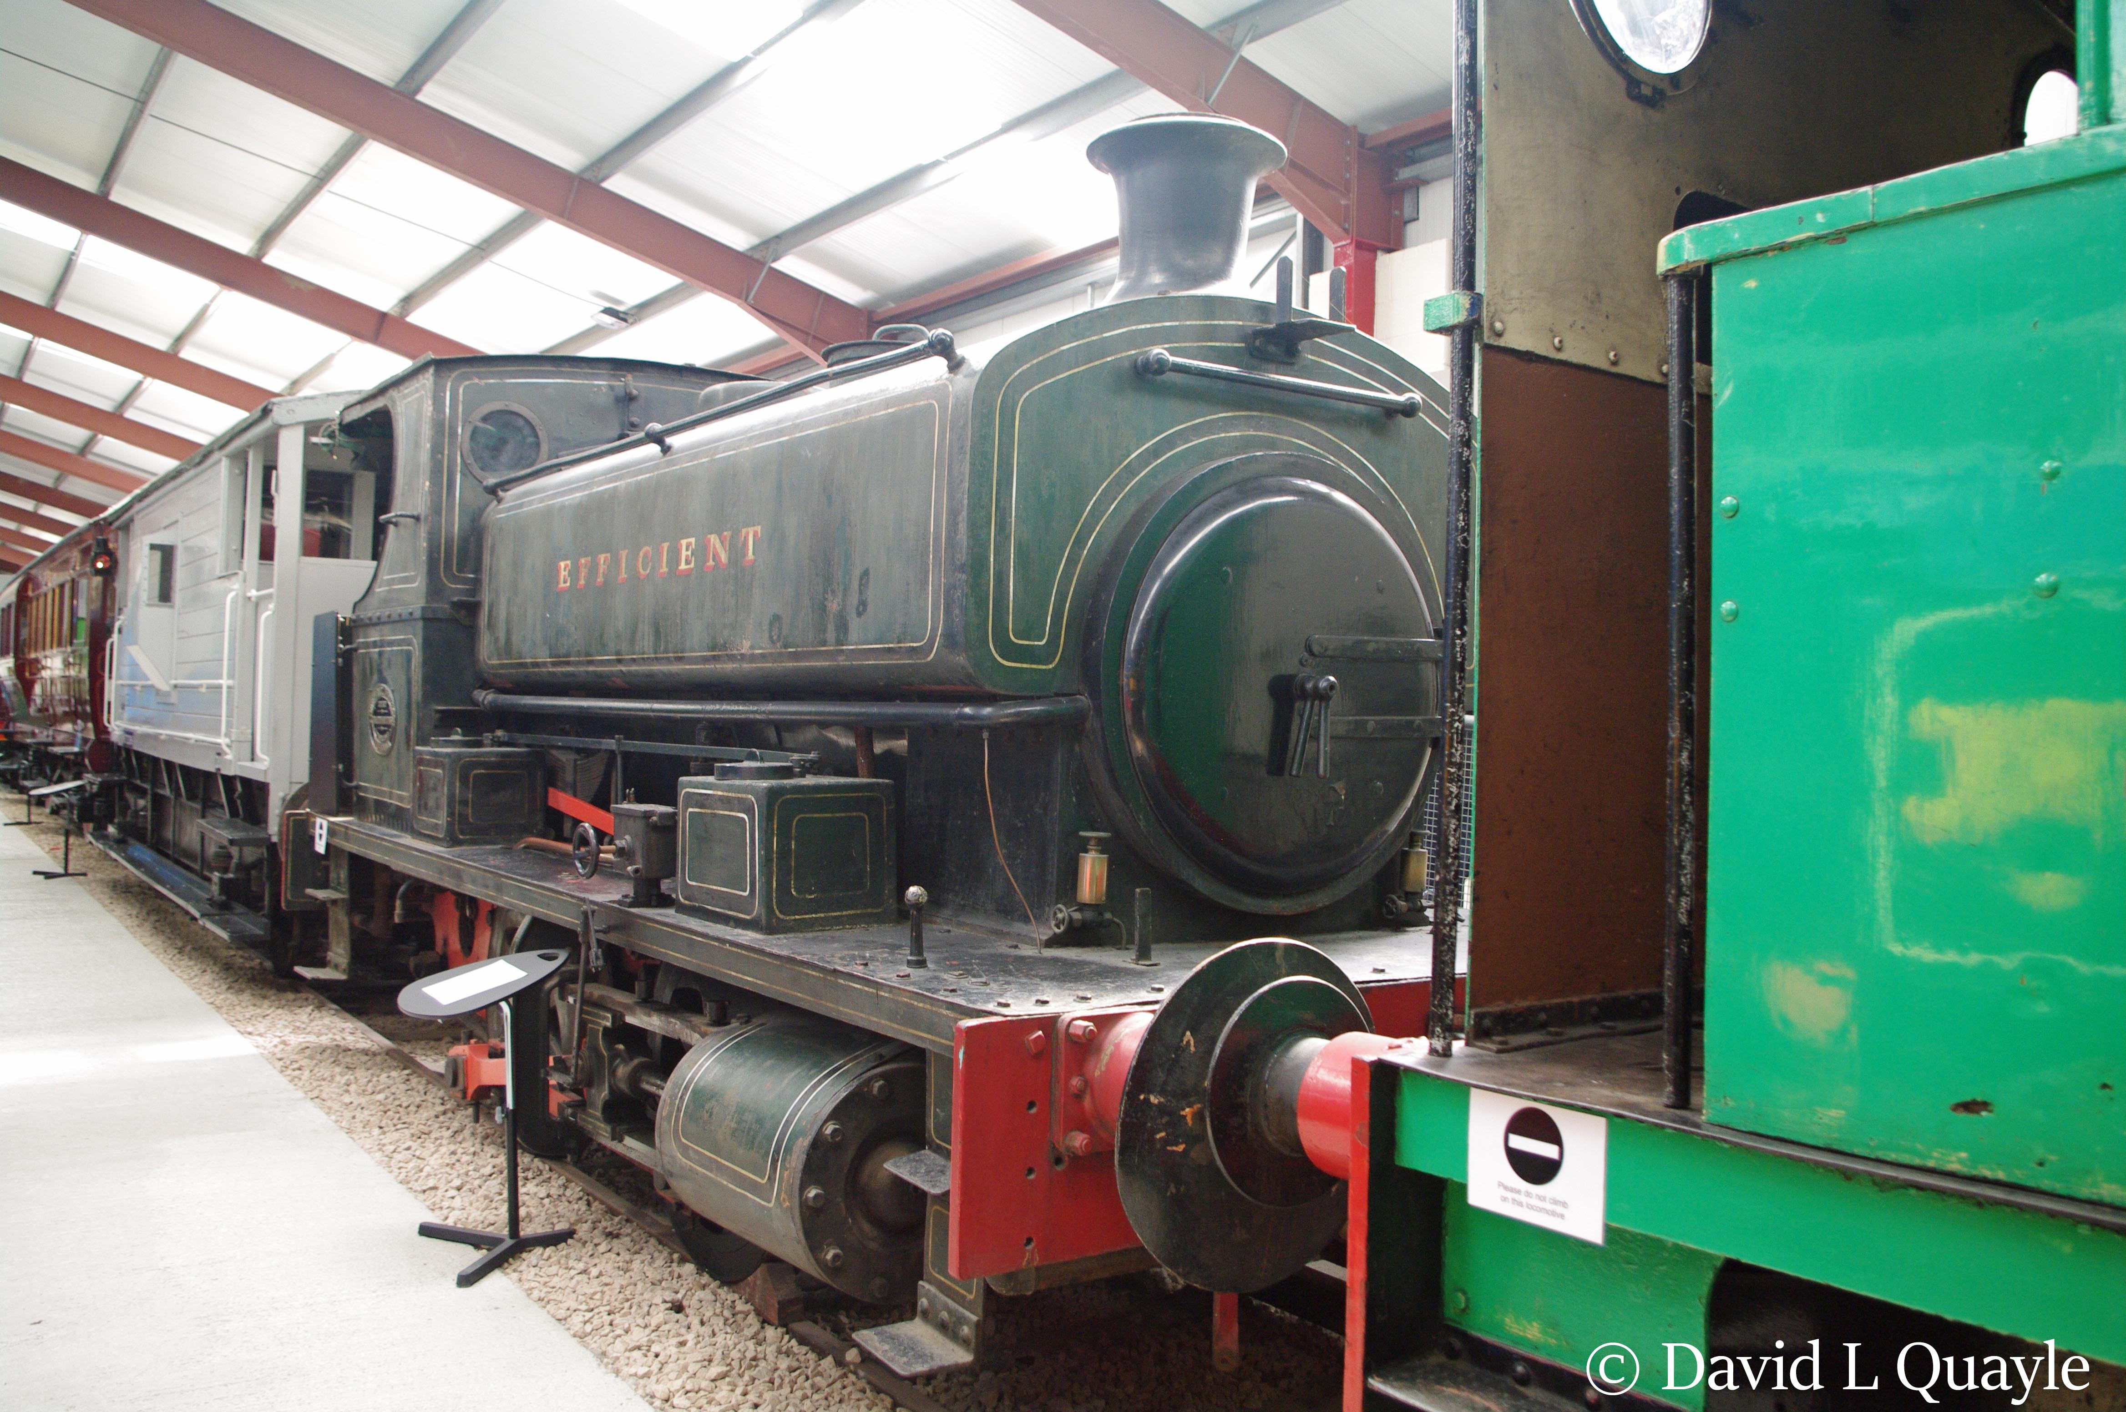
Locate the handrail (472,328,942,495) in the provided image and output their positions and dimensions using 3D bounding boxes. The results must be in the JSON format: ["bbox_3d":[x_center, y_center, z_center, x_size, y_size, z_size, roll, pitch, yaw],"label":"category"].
[{"bbox_3d":[-1.256,-0.841,5.515,0.080,0.085,3.650,1,0,-34],"label":"handrail"}]

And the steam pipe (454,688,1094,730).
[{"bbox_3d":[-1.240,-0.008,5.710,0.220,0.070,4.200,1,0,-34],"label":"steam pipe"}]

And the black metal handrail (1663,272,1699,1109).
[{"bbox_3d":[0.755,-0.022,2.161,0.040,1.030,0.040,0,0,-34],"label":"black metal handrail"}]

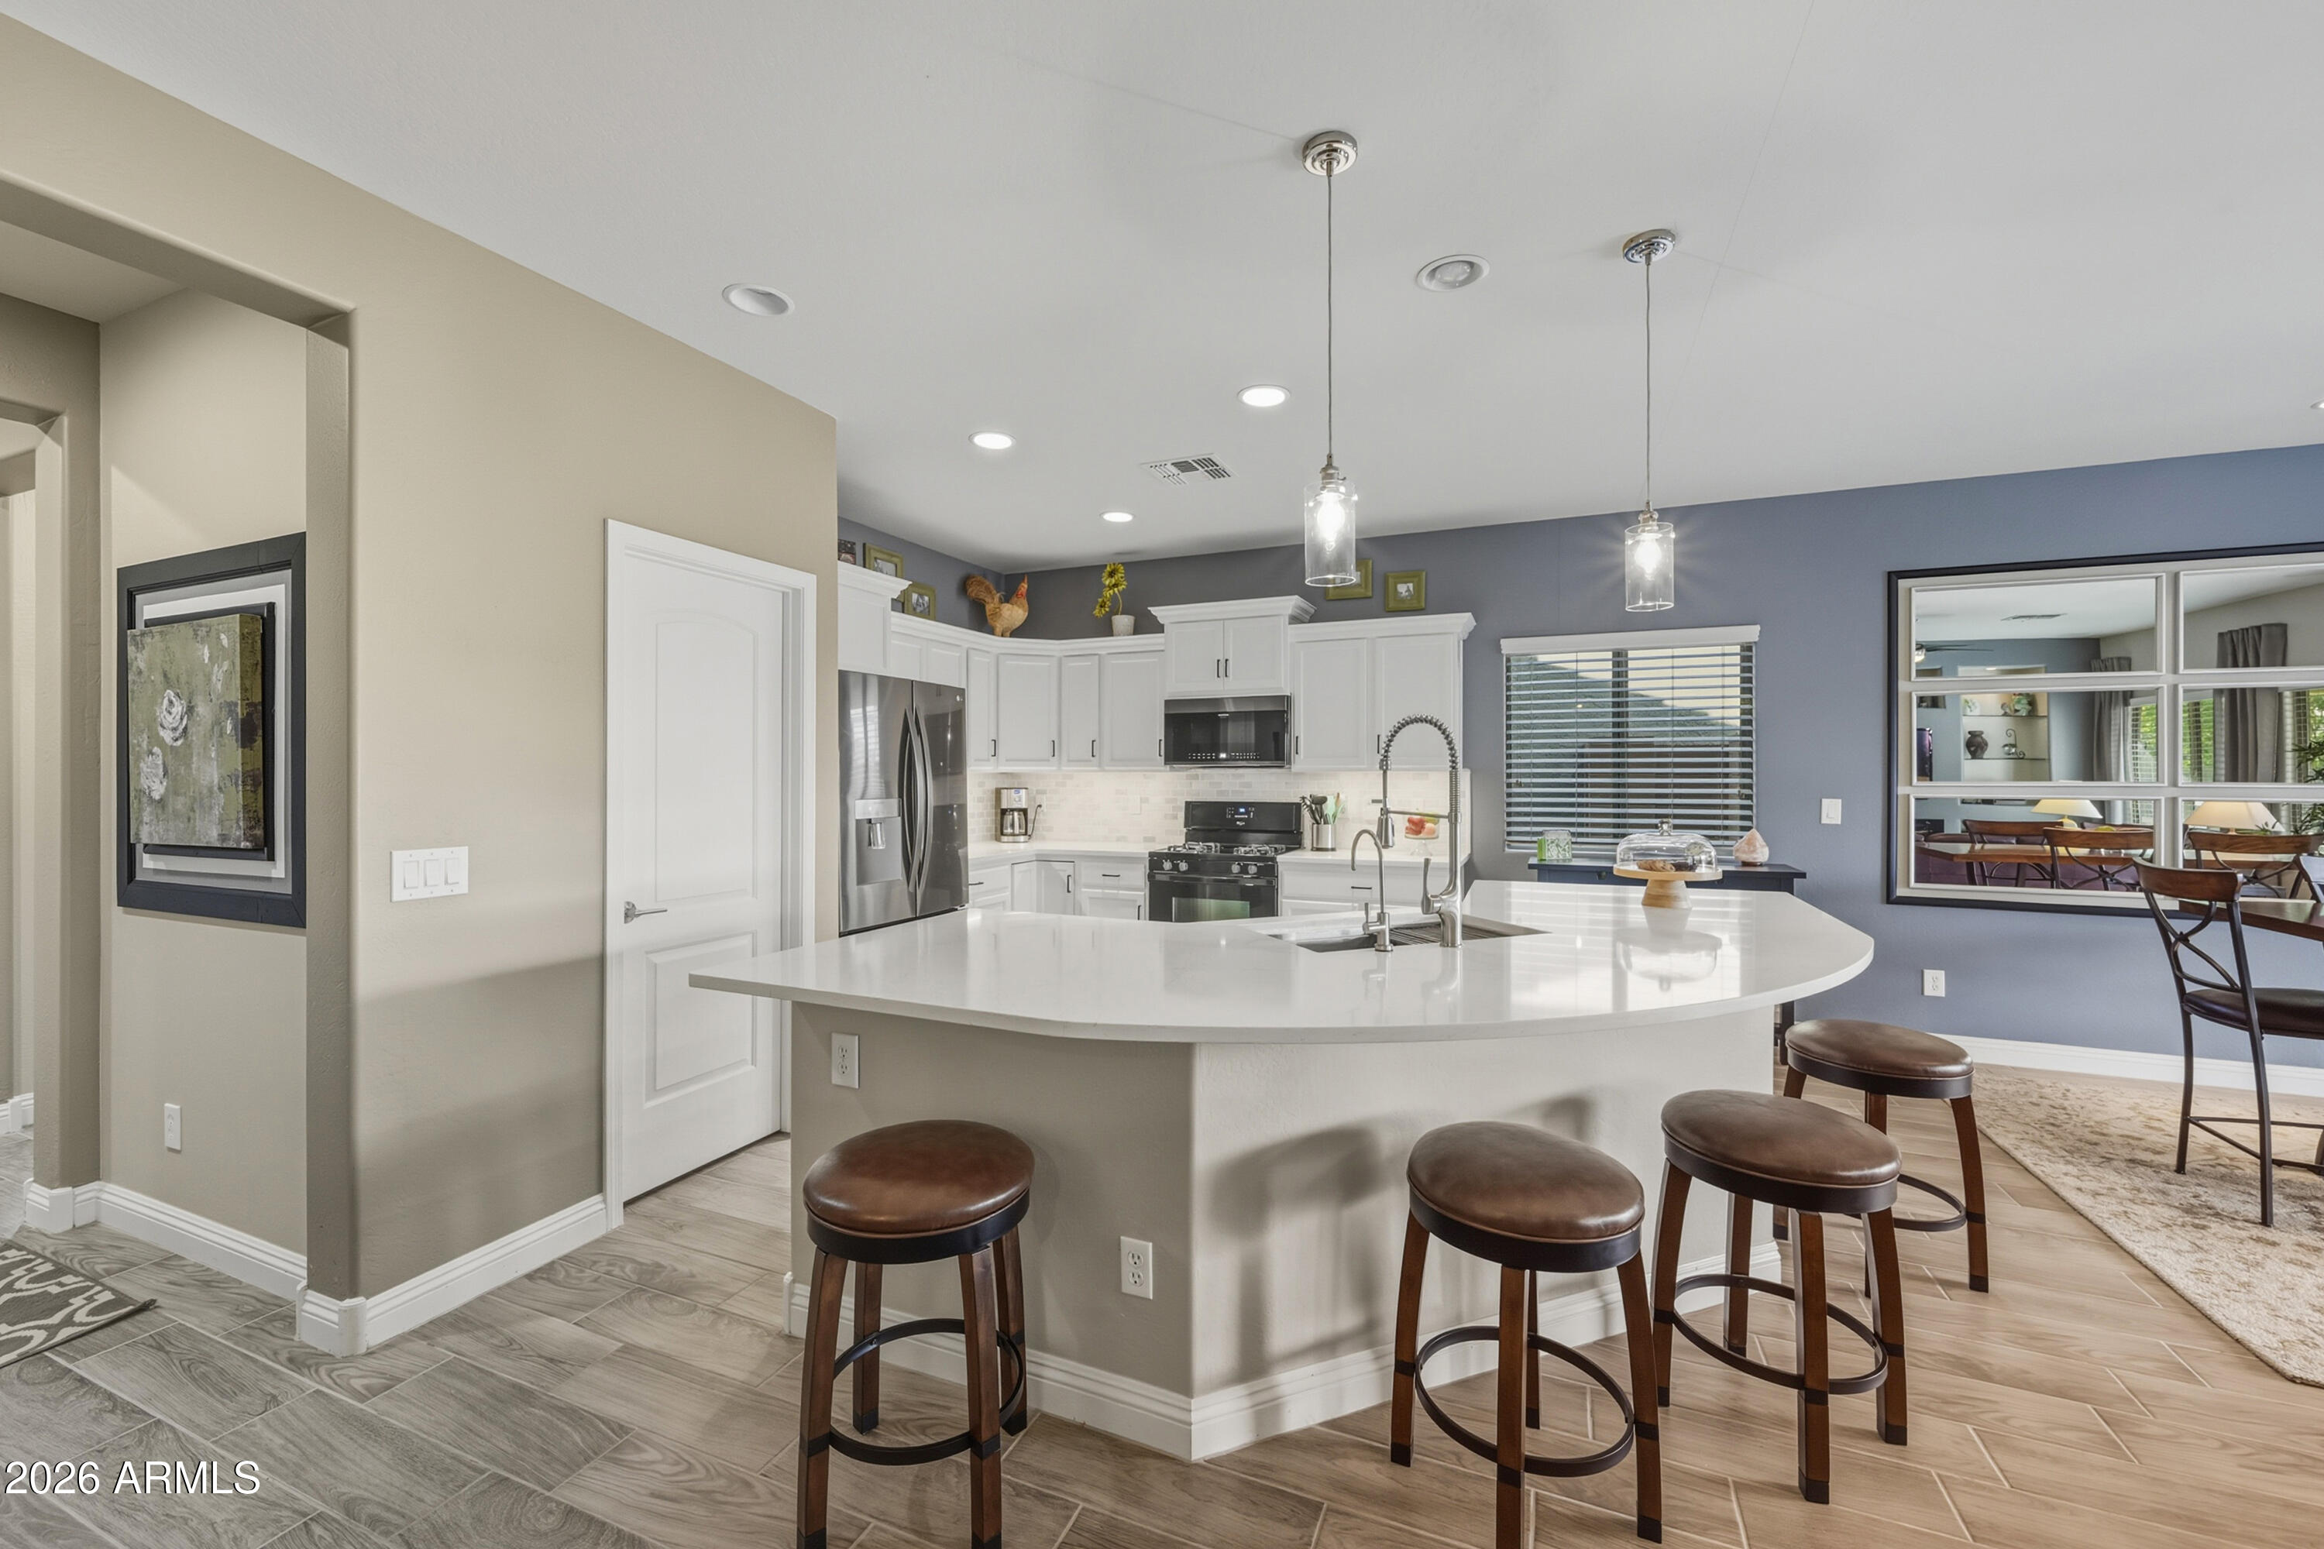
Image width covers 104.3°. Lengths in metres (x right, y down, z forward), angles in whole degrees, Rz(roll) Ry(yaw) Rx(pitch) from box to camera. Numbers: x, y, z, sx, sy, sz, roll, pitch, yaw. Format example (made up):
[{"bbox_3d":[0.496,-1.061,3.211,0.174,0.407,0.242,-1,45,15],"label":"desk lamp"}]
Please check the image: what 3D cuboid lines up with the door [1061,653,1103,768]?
[{"bbox_3d":[-0.507,-0.397,5.755,0.272,0.722,0.022,0,0,23],"label":"door"}]

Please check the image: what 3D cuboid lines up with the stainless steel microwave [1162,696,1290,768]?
[{"bbox_3d":[0.443,-0.254,5.460,0.765,0.415,0.400,0,0,23],"label":"stainless steel microwave"}]

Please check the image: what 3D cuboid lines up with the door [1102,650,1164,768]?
[{"bbox_3d":[-0.164,-0.393,5.536,0.415,0.700,0.022,0,0,22],"label":"door"}]

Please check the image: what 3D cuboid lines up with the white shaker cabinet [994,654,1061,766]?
[{"bbox_3d":[-0.838,-0.410,5.669,0.390,0.730,0.030,0,0,-22],"label":"white shaker cabinet"}]

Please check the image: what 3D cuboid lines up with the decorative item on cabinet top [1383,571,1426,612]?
[{"bbox_3d":[1.395,-1.056,5.184,0.220,0.225,0.030,0,0,23],"label":"decorative item on cabinet top"}]

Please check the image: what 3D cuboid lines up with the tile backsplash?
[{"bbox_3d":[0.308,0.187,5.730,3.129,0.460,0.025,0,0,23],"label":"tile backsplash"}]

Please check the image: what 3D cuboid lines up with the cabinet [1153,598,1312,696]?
[{"bbox_3d":[0.445,-0.714,5.393,0.860,0.540,0.440,0,0,23],"label":"cabinet"}]

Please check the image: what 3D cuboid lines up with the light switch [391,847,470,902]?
[{"bbox_3d":[-1.819,0.248,2.249,0.012,0.117,0.165,0,0,23],"label":"light switch"}]

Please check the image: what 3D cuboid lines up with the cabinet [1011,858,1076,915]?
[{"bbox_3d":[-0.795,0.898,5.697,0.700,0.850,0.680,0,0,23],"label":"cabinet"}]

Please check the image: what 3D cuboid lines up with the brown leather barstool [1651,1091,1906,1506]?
[{"bbox_3d":[1.264,1.027,1.866,0.410,0.636,0.410,0,0,-28],"label":"brown leather barstool"}]

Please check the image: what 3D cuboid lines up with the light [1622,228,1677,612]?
[{"bbox_3d":[1.268,-0.907,2.356,0.122,0.944,0.122,0,0,23],"label":"light"}]

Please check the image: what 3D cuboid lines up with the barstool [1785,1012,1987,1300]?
[{"bbox_3d":[1.985,1.040,2.522,0.420,0.640,0.420,0,0,-5],"label":"barstool"}]

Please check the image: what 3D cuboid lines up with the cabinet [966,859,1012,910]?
[{"bbox_3d":[-1.295,0.923,5.028,0.620,0.875,0.680,0,0,23],"label":"cabinet"}]

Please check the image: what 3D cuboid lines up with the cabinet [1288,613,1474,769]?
[{"bbox_3d":[1.250,-0.445,5.132,0.980,0.845,0.370,0,0,23],"label":"cabinet"}]

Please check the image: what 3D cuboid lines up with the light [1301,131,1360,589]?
[{"bbox_3d":[0.372,-0.901,2.001,0.122,0.959,0.122,0,0,23],"label":"light"}]

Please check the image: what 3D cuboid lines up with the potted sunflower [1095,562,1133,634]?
[{"bbox_3d":[-0.306,-1.121,5.799,0.260,0.470,0.190,0,0,23],"label":"potted sunflower"}]

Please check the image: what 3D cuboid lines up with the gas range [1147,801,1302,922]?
[{"bbox_3d":[0.396,0.769,5.255,0.760,1.180,0.680,0,0,23],"label":"gas range"}]

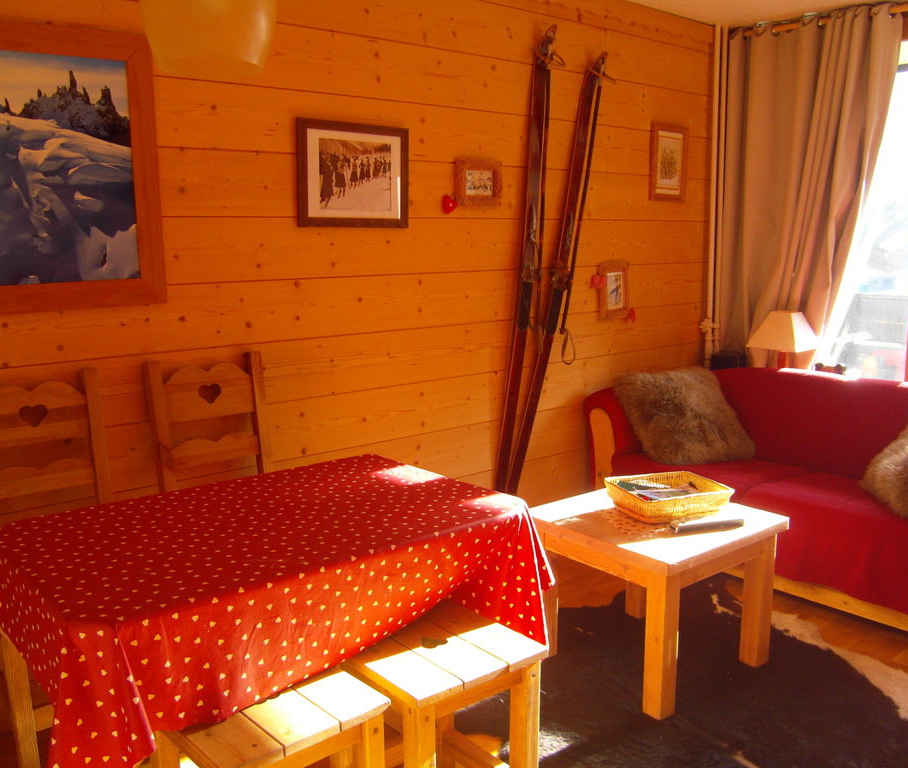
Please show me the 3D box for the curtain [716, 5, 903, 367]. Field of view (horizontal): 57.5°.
[{"bbox_3d":[1.550,-0.519,3.787,0.130,2.230,0.820,-8,11,-37],"label":"curtain"}]

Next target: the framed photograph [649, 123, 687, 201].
[{"bbox_3d":[0.993,-1.025,3.850,0.260,0.338,0.022,-8,11,-37],"label":"framed photograph"}]

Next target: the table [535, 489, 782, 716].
[{"bbox_3d":[0.617,0.643,2.621,0.588,0.475,0.588,-8,11,-37],"label":"table"}]

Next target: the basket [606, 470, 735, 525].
[{"bbox_3d":[0.684,0.360,2.638,0.325,0.080,0.240,-5,10,-20],"label":"basket"}]

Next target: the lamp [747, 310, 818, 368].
[{"bbox_3d":[1.492,-0.141,3.762,0.230,0.380,0.230,-8,11,-37],"label":"lamp"}]

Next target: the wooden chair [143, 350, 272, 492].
[{"bbox_3d":[-0.639,0.428,2.484,0.400,0.995,0.440,-8,11,-37],"label":"wooden chair"}]

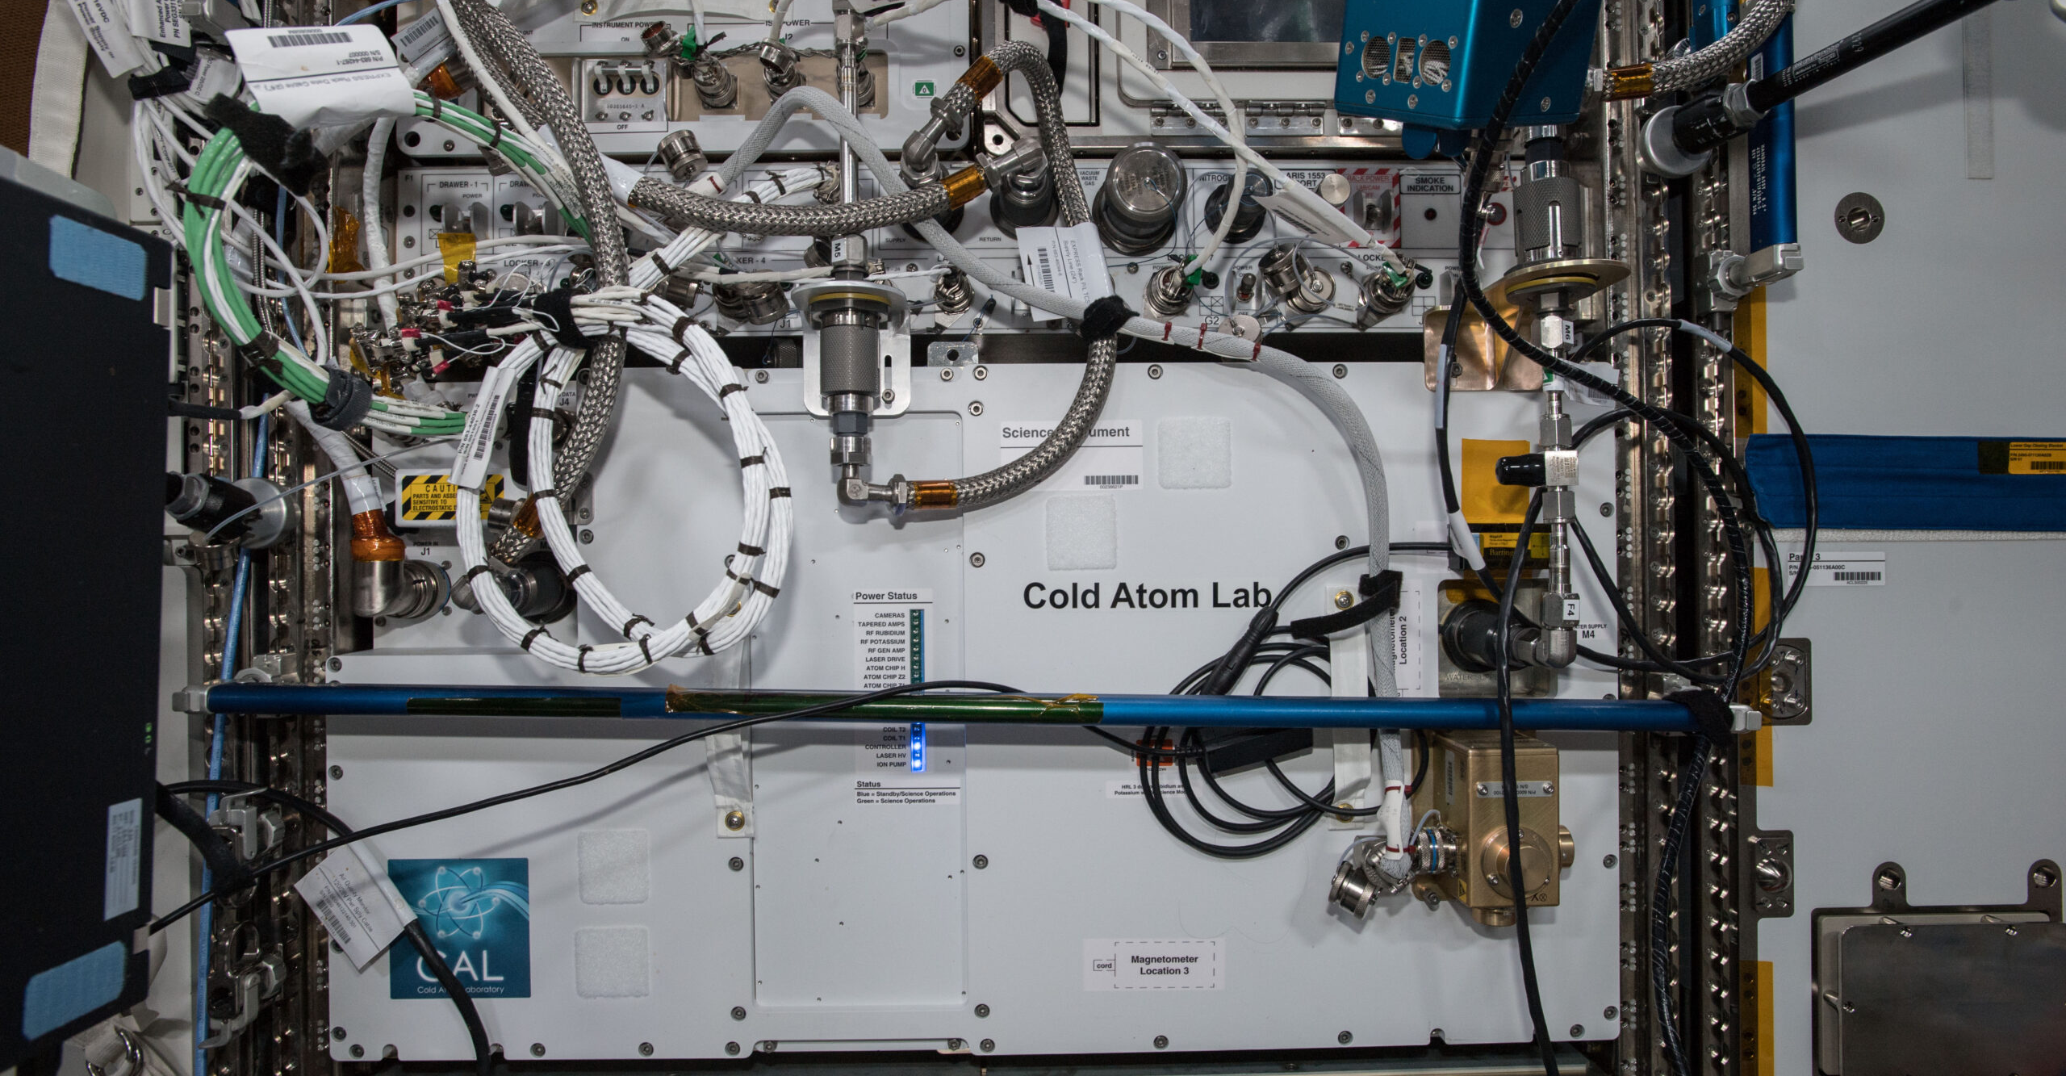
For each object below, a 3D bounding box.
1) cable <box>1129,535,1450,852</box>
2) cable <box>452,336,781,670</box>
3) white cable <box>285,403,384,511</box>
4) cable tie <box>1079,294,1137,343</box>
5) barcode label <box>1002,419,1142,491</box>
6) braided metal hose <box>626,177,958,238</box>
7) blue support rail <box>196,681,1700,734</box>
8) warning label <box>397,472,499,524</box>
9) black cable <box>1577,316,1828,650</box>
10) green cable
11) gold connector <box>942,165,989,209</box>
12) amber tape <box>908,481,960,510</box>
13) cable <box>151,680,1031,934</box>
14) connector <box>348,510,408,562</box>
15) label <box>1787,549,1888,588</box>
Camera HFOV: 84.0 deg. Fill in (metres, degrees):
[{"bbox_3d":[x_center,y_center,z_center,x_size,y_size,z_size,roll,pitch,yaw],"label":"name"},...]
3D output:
[{"bbox_3d":[0.178,0.114,0.815,0.230,0.222,0.050,-1,0,0],"label":"cable"},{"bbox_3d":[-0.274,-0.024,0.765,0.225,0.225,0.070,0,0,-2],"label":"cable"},{"bbox_3d":[-0.484,-0.056,0.795,0.063,0.077,0.040,0,0,-2],"label":"white cable"},{"bbox_3d":[0.050,-0.149,0.775,0.037,0.032,0.035,0,0,-2],"label":"cable tie"},{"bbox_3d":[0.028,-0.060,0.831,0.102,0.050,0.001,0,0,-2],"label":"barcode label"},{"bbox_3d":[-0.163,-0.222,0.772,0.213,0.038,0.032,-1,0,0],"label":"braided metal hose"},{"bbox_3d":[-0.048,0.112,0.768,1.030,0.022,0.028,1,0,0],"label":"blue support rail"},{"bbox_3d":[-0.432,-0.029,0.855,0.075,0.035,0.002,-1,0,0],"label":"warning label"},{"bbox_3d":[0.484,-0.041,0.835,0.169,0.230,0.080,0,0,-2],"label":"black cable"},{"bbox_3d":[-0.410,-0.174,0.745,0.250,0.207,0.130,0,0,-2],"label":"green cable"},{"bbox_3d":[-0.046,-0.237,0.775,0.026,0.022,0.022,-21,0,0],"label":"gold connector"},{"bbox_3d":[-0.068,-0.029,0.790,0.033,0.020,0.020,0,0,-2],"label":"amber tape"},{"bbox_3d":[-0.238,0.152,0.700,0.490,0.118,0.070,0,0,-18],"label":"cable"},{"bbox_3d":[-0.468,-0.001,0.820,0.036,0.036,0.036,-1,0,0],"label":"connector"},{"bbox_3d":[0.618,0.024,0.882,0.075,0.025,0.001,0,0,-2],"label":"label"}]

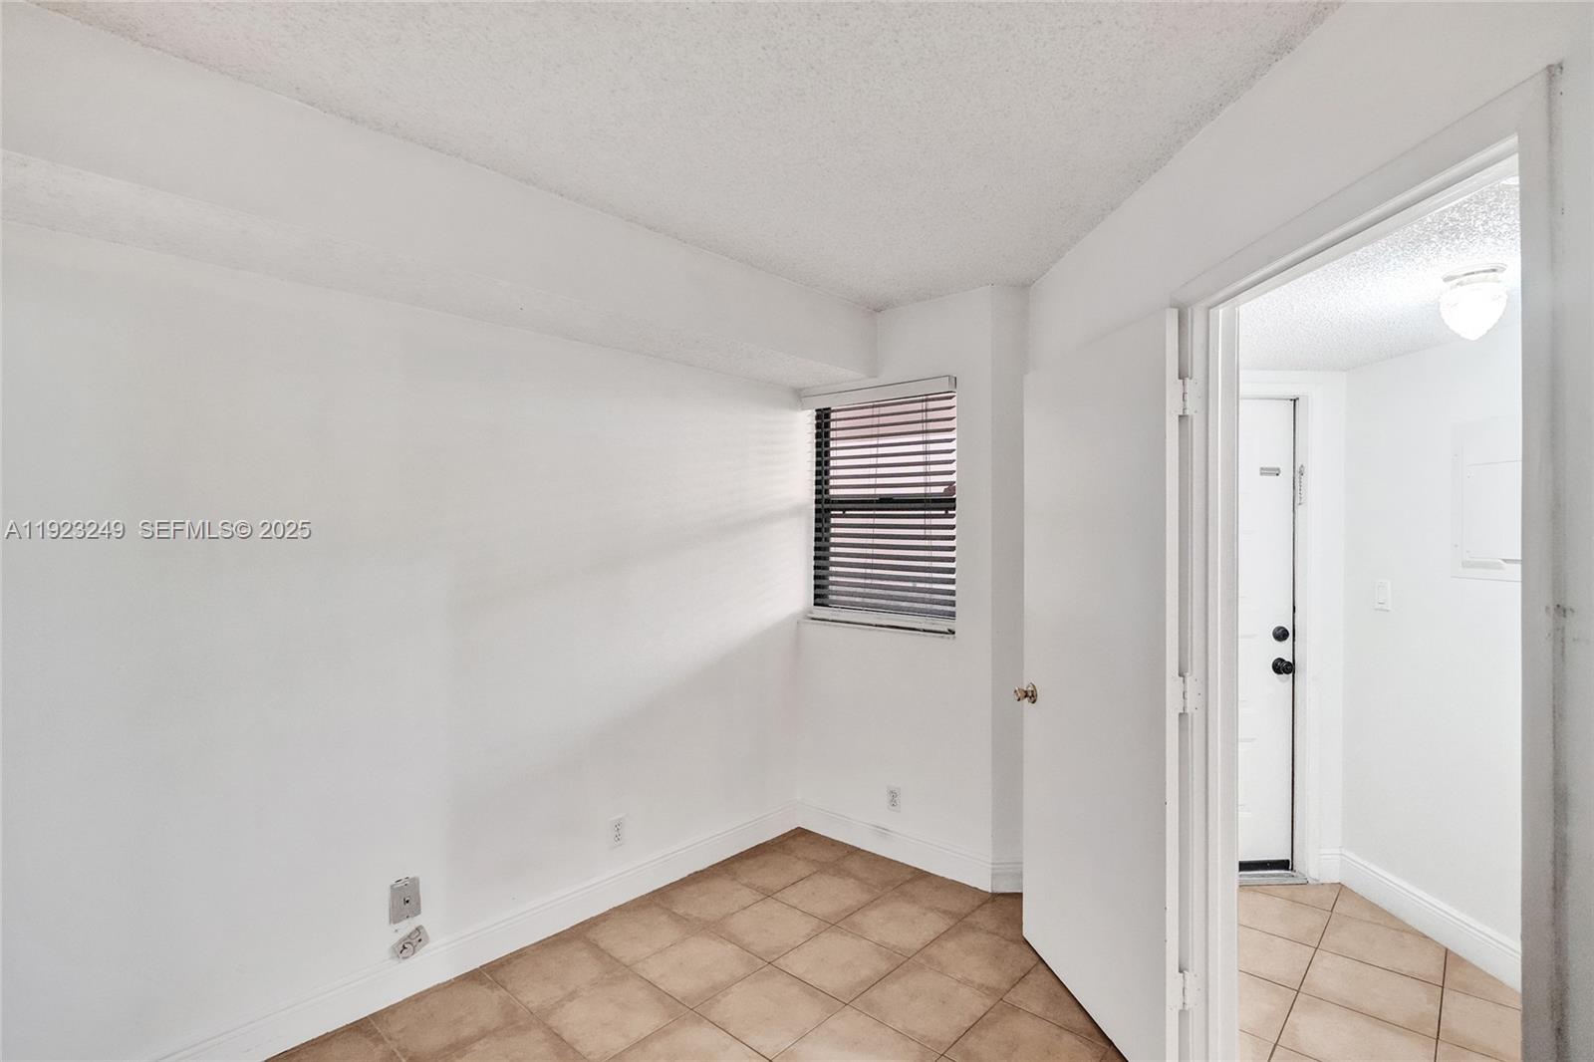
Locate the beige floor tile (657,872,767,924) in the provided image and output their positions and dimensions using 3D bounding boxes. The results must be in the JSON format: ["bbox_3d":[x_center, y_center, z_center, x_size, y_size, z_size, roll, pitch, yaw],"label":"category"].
[{"bbox_3d":[-0.323,1.455,2.796,0.330,0.010,0.330,0,0,42],"label":"beige floor tile"}]

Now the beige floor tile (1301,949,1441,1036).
[{"bbox_3d":[1.848,1.480,2.278,0.325,0.010,0.325,0,-1,42],"label":"beige floor tile"}]

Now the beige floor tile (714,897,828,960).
[{"bbox_3d":[-0.104,1.505,2.684,0.335,0.010,0.335,-1,-1,42],"label":"beige floor tile"}]

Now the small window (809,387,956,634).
[{"bbox_3d":[0.386,-0.097,3.287,0.816,1.066,0.090,0,-1,41],"label":"small window"}]

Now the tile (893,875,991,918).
[{"bbox_3d":[0.593,1.509,2.924,0.335,0.010,0.266,-1,-1,42],"label":"tile"}]

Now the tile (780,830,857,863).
[{"bbox_3d":[0.114,1.455,3.220,0.330,0.010,0.290,0,0,42],"label":"tile"}]

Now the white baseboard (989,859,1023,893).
[{"bbox_3d":[0.868,1.411,2.906,0.145,0.136,0.018,0,0,-2],"label":"white baseboard"}]

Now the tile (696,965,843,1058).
[{"bbox_3d":[-0.086,1.455,2.157,0.330,0.010,0.330,0,0,42],"label":"tile"}]

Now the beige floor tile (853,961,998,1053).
[{"bbox_3d":[0.405,1.499,2.244,0.335,0.010,0.335,-1,-1,42],"label":"beige floor tile"}]

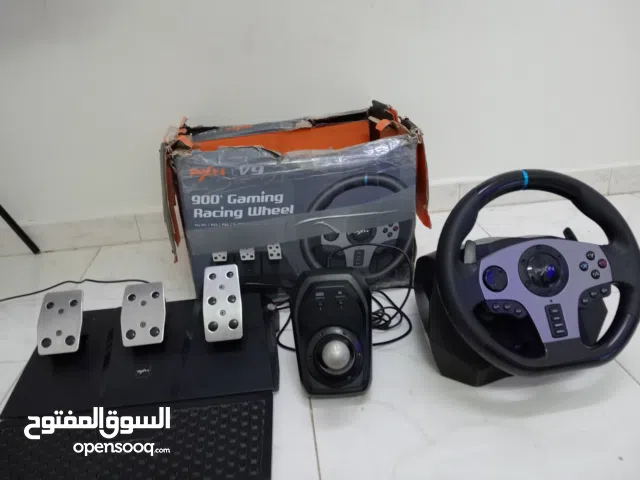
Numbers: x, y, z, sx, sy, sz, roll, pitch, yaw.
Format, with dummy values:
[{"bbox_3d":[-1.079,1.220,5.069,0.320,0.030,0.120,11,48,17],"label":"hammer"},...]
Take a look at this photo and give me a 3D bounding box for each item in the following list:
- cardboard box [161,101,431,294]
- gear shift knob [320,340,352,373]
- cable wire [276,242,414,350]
[{"bbox_3d":[-0.049,-0.081,1.083,0.445,0.310,0.272,-6,26,-5],"label":"cardboard box"},{"bbox_3d":[0.023,0.162,0.720,0.040,0.040,0.040,-6,26,-5],"label":"gear shift knob"},{"bbox_3d":[0.039,0.093,0.928,0.250,0.120,0.170,-6,26,-5],"label":"cable wire"}]

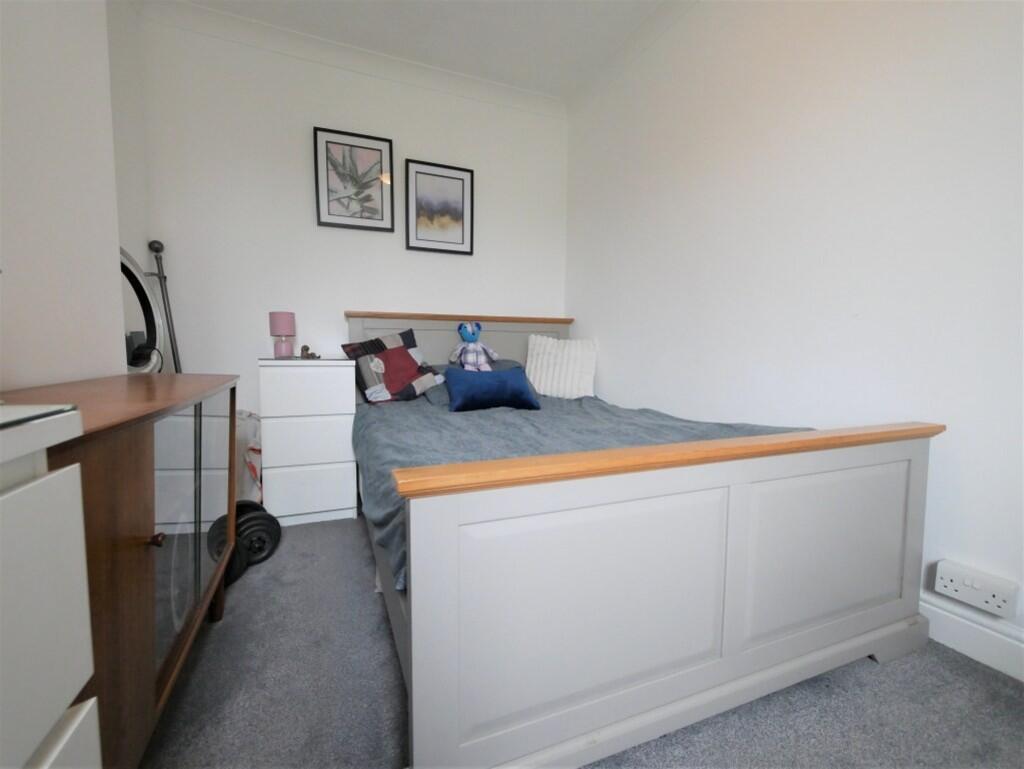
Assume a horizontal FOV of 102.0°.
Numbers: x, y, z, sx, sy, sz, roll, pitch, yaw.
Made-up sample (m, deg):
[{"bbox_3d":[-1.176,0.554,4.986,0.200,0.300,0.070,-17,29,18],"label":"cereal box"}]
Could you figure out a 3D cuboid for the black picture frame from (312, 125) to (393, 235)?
[{"bbox_3d":[-0.957,-1.241,2.547,0.443,0.567,0.020,-1,4,-22],"label":"black picture frame"}]

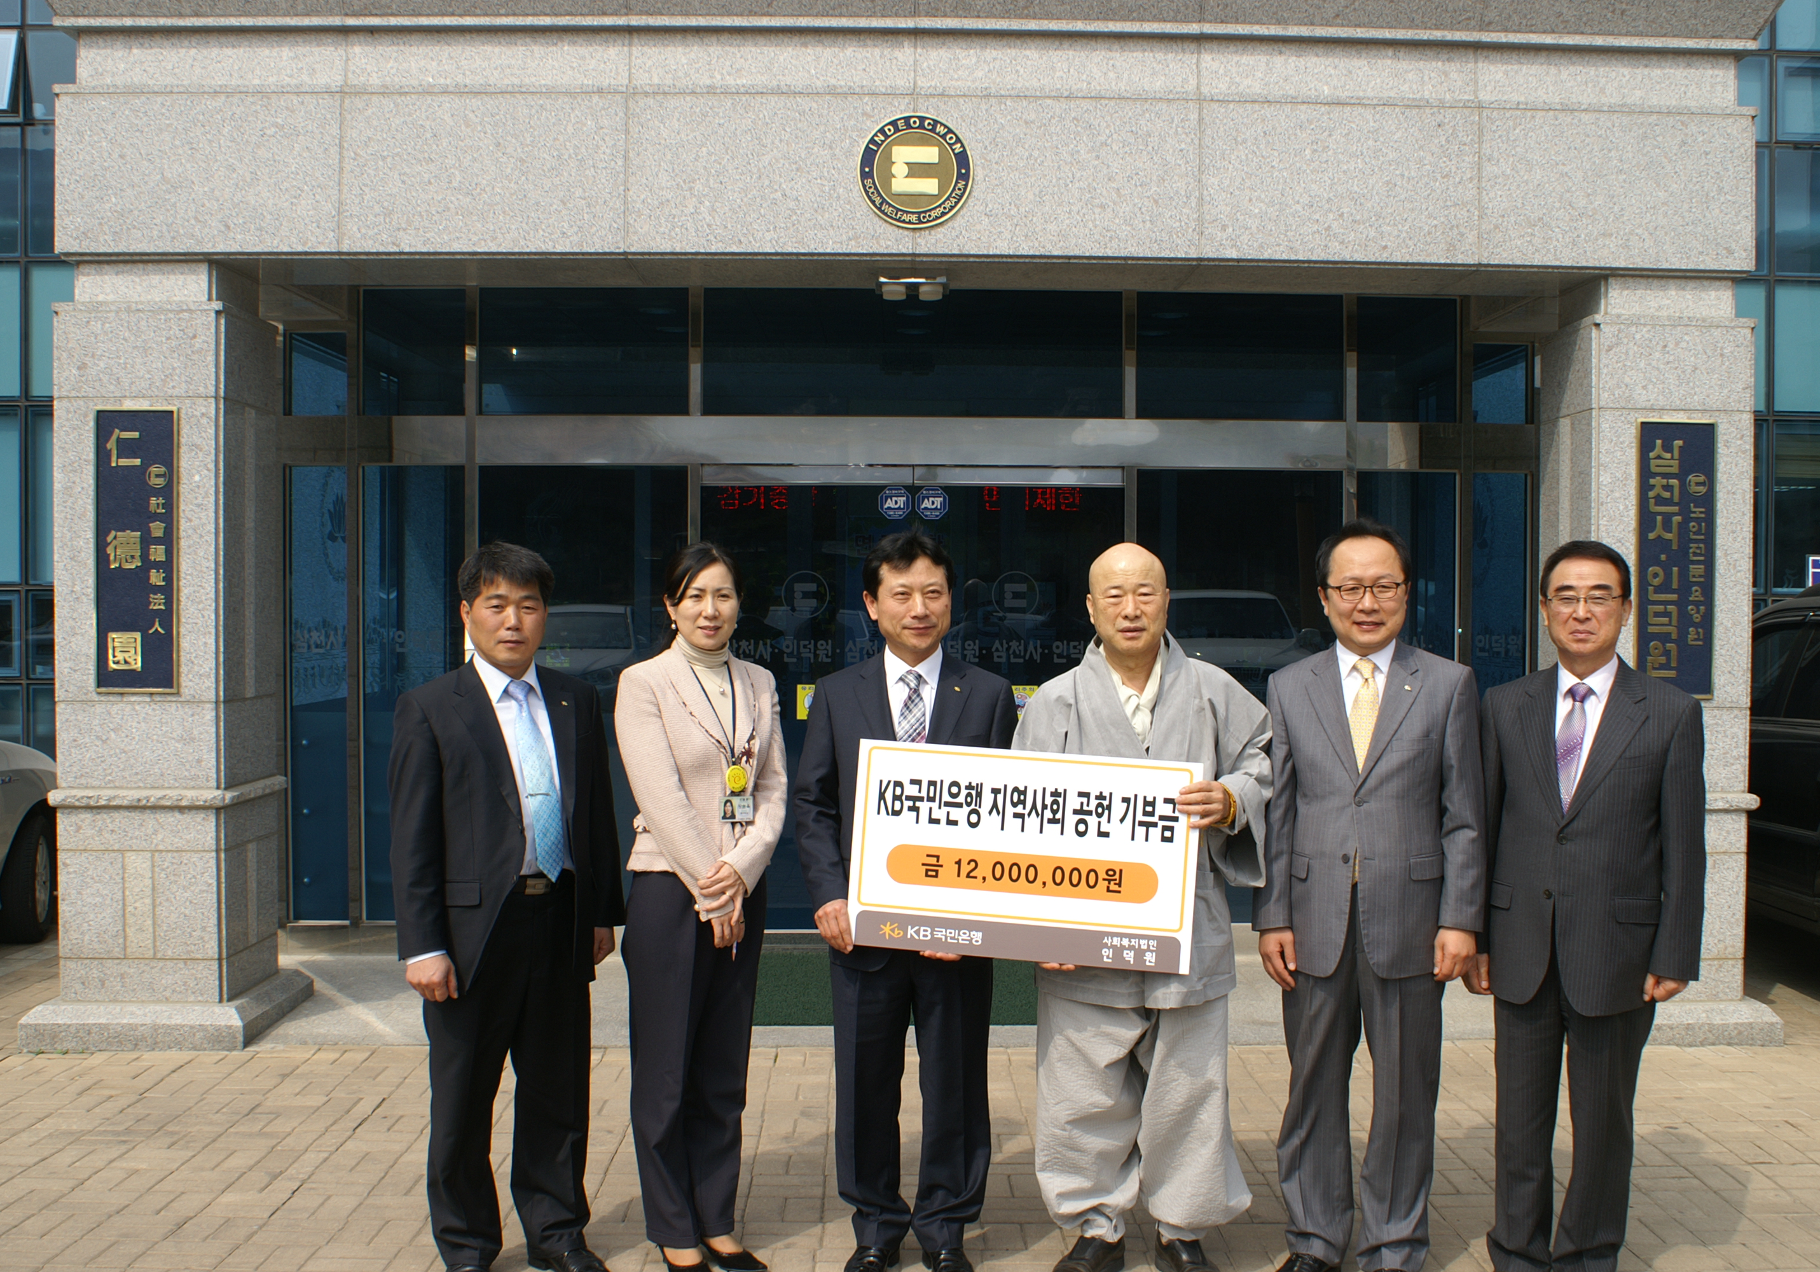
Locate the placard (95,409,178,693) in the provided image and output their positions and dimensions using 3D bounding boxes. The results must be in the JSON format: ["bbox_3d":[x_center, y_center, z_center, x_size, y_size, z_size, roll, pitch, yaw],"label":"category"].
[{"bbox_3d":[-2.675,-0.295,6.060,0.278,0.985,0.040,0,1,-2],"label":"placard"}]

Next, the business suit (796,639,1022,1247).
[{"bbox_3d":[-0.009,0.716,3.970,0.520,1.375,0.370,0,1,-6],"label":"business suit"}]

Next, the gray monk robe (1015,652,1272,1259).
[{"bbox_3d":[0.523,0.682,3.940,0.580,1.385,0.460,0,1,5],"label":"gray monk robe"}]

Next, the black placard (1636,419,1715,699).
[{"bbox_3d":[2.706,-0.272,6.190,0.278,0.985,0.040,0,1,-2],"label":"black placard"}]

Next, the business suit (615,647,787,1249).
[{"bbox_3d":[-0.486,0.726,4.070,0.420,1.390,0.320,-1,2,-32],"label":"business suit"}]

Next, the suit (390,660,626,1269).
[{"bbox_3d":[-0.913,0.740,3.970,0.500,1.385,0.330,0,1,-28],"label":"suit"}]

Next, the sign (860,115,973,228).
[{"bbox_3d":[0.023,-1.615,6.100,0.395,0.395,0.040,0,1,-2],"label":"sign"}]

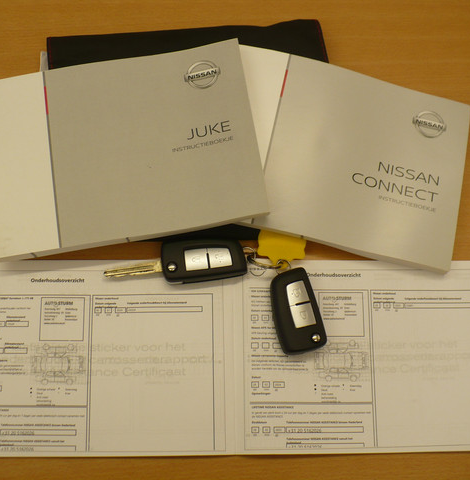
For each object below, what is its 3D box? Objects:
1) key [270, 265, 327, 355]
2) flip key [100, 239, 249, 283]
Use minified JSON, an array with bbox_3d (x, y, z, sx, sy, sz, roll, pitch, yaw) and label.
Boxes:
[{"bbox_3d":[0.047,0.056,0.533,0.034,0.014,0.065,-13,77,-5],"label":"key"},{"bbox_3d":[-0.047,0.018,0.539,0.111,0.014,0.034,-5,76,-3],"label":"flip key"}]

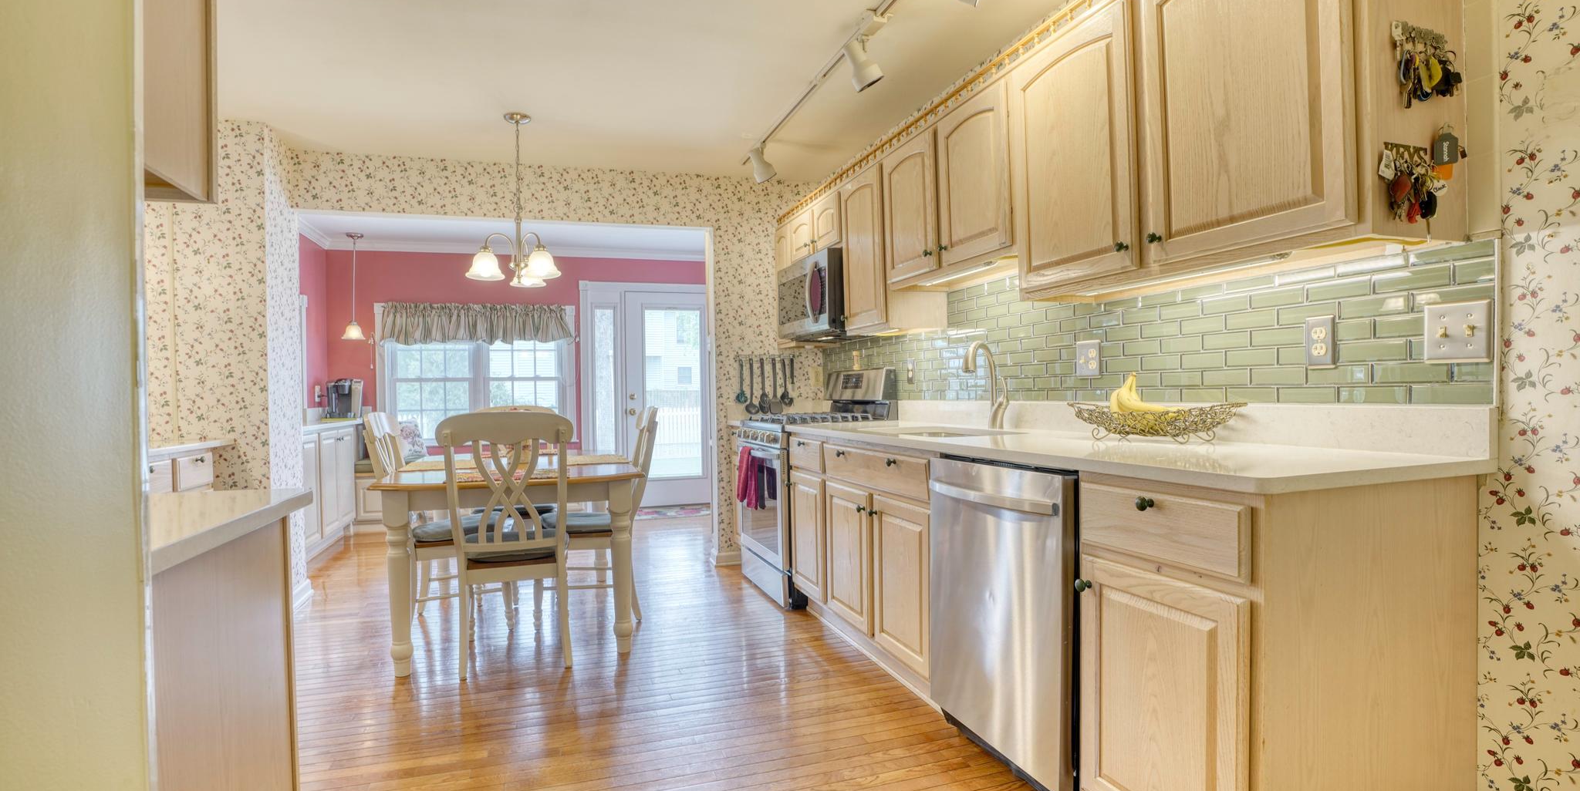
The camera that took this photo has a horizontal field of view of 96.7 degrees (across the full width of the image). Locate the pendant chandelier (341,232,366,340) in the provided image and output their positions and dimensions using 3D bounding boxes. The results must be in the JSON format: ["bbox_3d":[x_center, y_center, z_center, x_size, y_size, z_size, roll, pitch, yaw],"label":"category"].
[{"bbox_3d":[-3.492,-0.863,5.636,0.195,0.830,0.195,-1,0,-20],"label":"pendant chandelier"}]

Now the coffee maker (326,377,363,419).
[{"bbox_3d":[-3.543,0.045,5.573,0.277,0.317,0.247,-1,0,44],"label":"coffee maker"}]

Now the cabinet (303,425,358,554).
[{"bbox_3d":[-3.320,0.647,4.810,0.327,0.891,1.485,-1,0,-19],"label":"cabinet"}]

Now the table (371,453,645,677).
[{"bbox_3d":[-1.297,0.703,3.393,1.010,0.743,1.435,-1,0,-19],"label":"table"}]

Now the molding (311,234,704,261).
[{"bbox_3d":[-2.288,-1.323,6.354,3.350,0.130,0.110,-1,0,-17],"label":"molding"}]

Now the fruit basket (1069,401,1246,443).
[{"bbox_3d":[1.034,0.080,2.001,0.450,0.110,0.230,-1,0,40],"label":"fruit basket"}]

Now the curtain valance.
[{"bbox_3d":[-2.710,-0.616,6.142,1.554,0.342,0.129,-1,0,-19],"label":"curtain valance"}]

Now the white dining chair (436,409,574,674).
[{"bbox_3d":[-1.189,0.582,2.972,0.490,1.010,0.550,-1,0,-20],"label":"white dining chair"}]

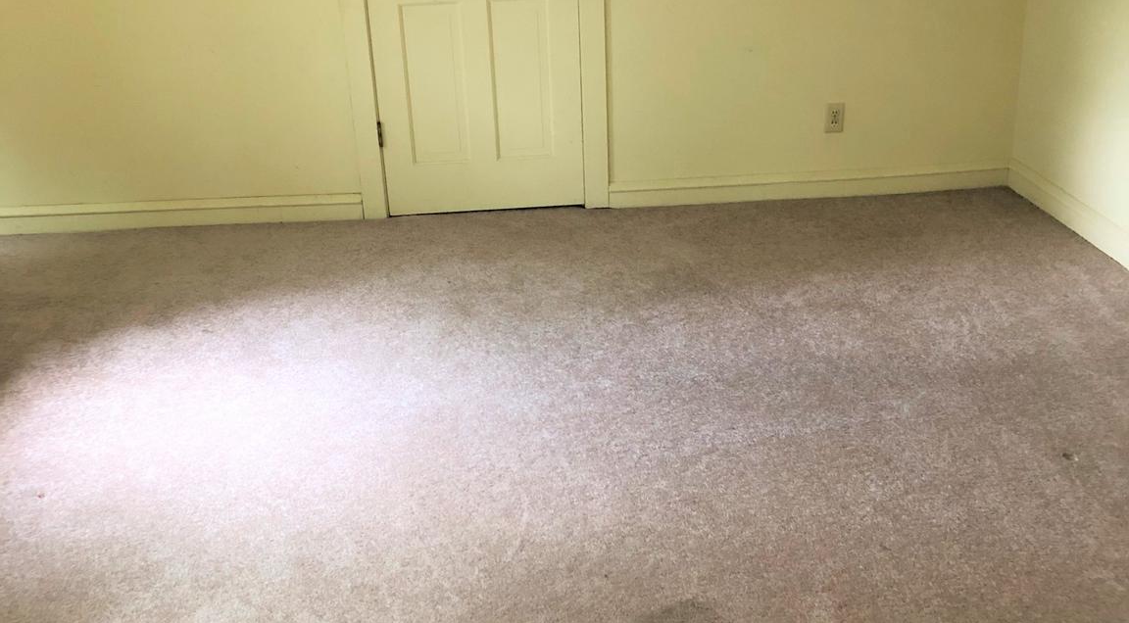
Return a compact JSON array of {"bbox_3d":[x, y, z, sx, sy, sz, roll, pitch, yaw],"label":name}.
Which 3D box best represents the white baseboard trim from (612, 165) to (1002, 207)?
[{"bbox_3d":[0.967,-0.501,4.809,1.598,0.098,0.020,-4,23,-3],"label":"white baseboard trim"}]

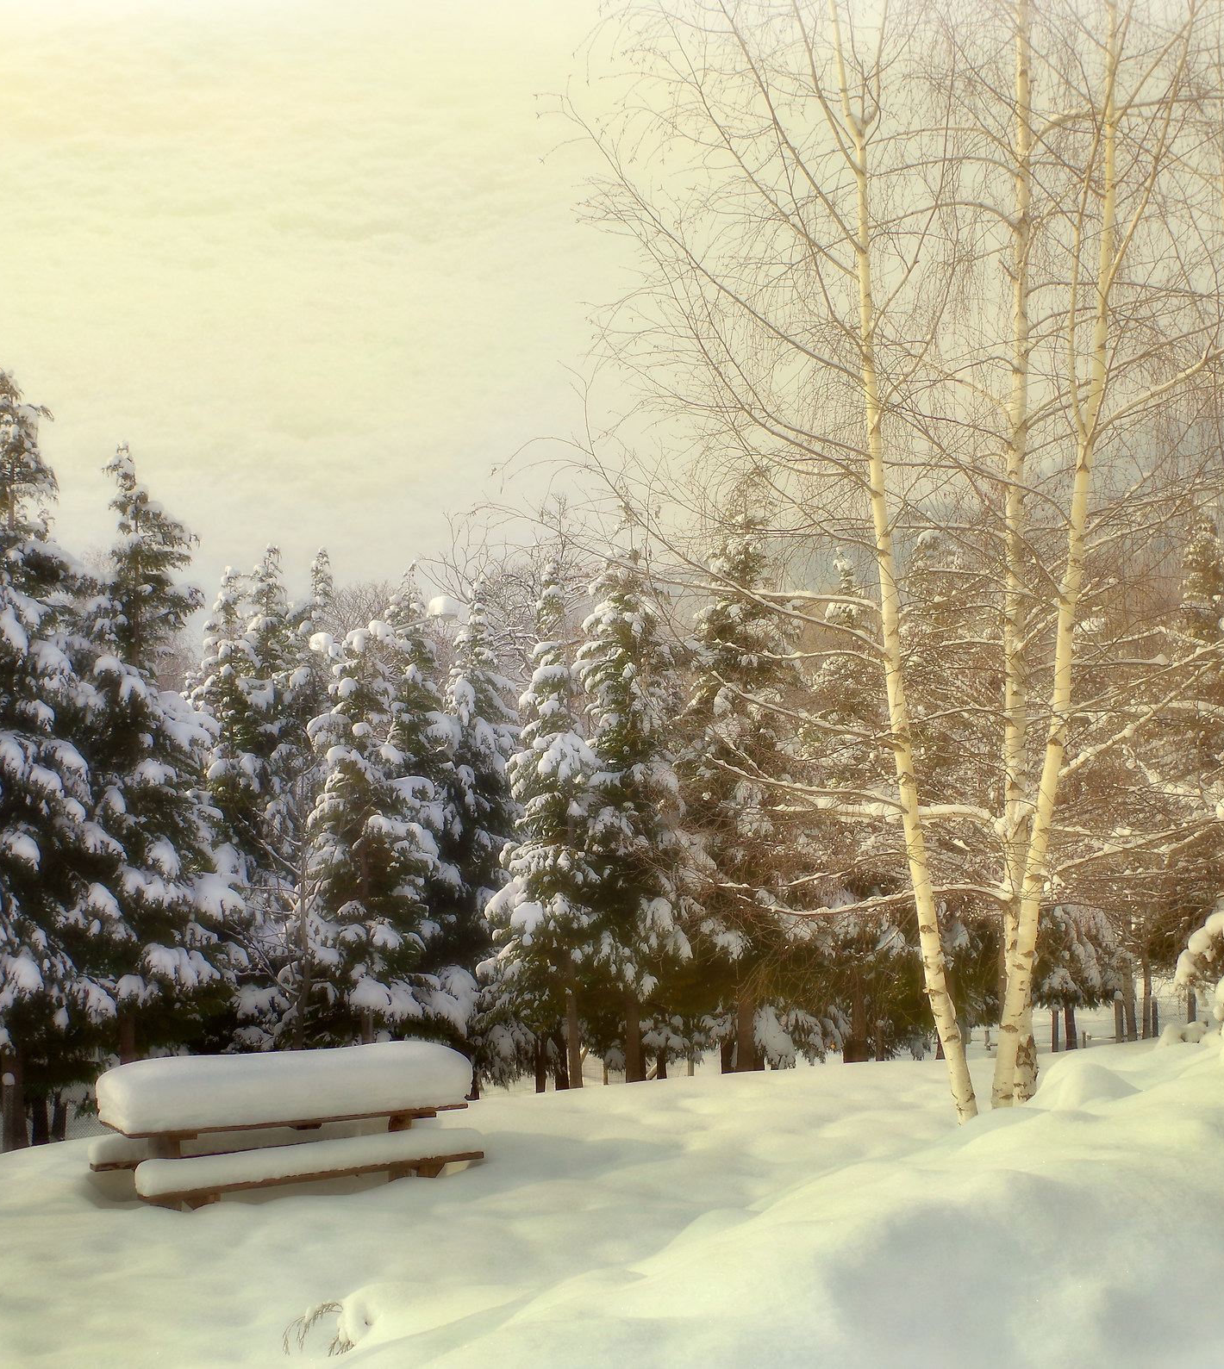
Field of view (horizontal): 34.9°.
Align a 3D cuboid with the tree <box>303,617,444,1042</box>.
[{"bbox_3d":[-3.041,2.187,24.860,1.880,6.130,1.880,0,-3,0],"label":"tree"}]

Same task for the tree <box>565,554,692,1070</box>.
[{"bbox_3d":[0.248,1.821,26.188,1.720,7.200,1.720,0,-3,0],"label":"tree"}]

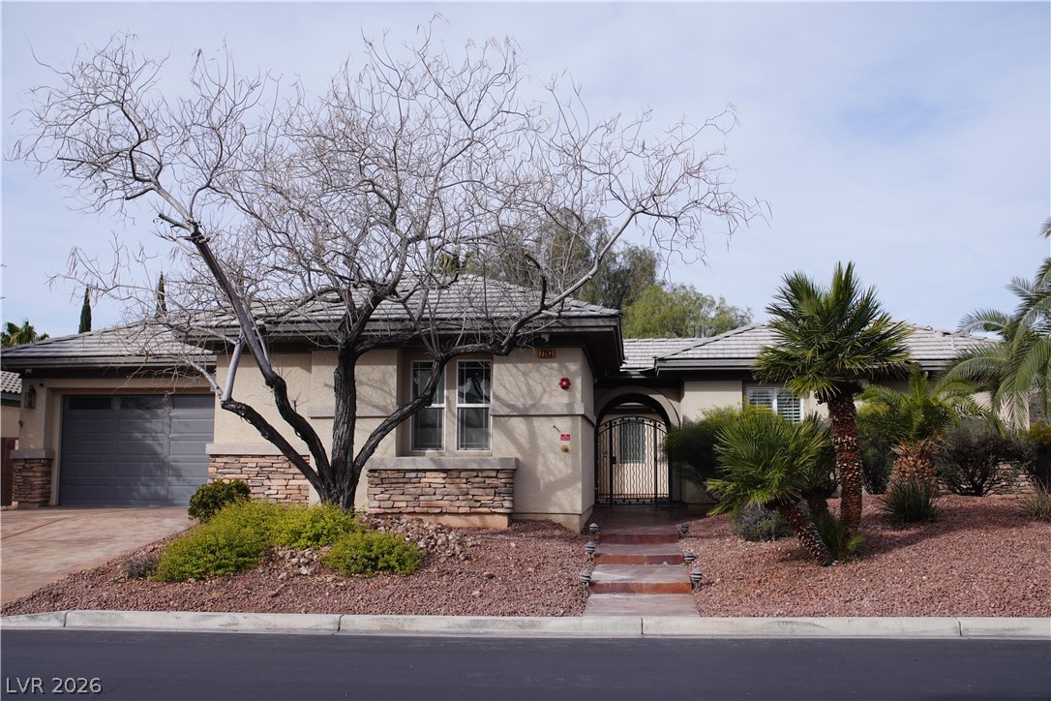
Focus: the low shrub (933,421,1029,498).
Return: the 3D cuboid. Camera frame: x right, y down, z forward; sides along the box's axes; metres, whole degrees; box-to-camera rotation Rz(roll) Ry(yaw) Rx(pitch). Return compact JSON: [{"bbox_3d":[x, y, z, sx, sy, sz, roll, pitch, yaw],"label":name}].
[{"bbox_3d":[9.293,2.207,20.300,1.800,1.500,1.500,-1,-5,7],"label":"low shrub"}]

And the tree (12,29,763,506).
[{"bbox_3d":[-1.970,-1.080,14.048,10.400,6.950,8.000,-1,-5,7],"label":"tree"}]

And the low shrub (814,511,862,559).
[{"bbox_3d":[4.227,2.515,13.400,0.650,0.600,0.600,-1,-5,7],"label":"low shrub"}]

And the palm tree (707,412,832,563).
[{"bbox_3d":[3.226,1.800,13.050,1.600,2.000,1.500,-1,-5,7],"label":"palm tree"}]

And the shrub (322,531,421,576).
[{"bbox_3d":[-2.006,2.635,12.900,1.200,0.500,1.050,-1,-5,7],"label":"shrub"}]

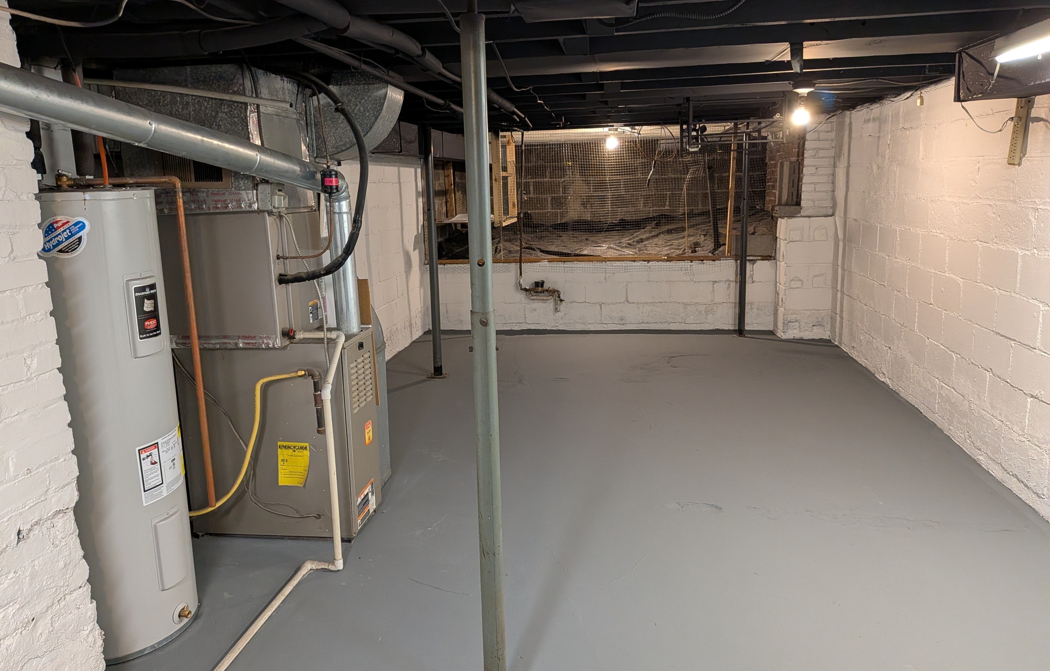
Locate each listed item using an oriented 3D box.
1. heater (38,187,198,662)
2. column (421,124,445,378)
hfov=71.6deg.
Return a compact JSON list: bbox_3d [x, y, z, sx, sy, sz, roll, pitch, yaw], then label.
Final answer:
[{"bbox_3d":[-1.425,0.280,2.430,0.475,1.490,0.475,2,12,17],"label":"heater"},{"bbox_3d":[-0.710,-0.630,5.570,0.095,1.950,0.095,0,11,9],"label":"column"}]

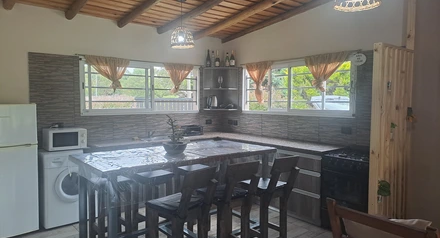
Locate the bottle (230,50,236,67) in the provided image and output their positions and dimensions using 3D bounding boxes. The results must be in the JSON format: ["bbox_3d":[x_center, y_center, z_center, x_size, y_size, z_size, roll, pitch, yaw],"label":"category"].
[{"bbox_3d":[0.231,-1.066,5.640,0.088,0.310,0.088,-3,4,-40],"label":"bottle"}]

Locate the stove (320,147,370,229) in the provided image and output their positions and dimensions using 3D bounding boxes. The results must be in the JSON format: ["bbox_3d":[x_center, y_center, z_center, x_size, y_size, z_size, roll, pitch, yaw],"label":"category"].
[{"bbox_3d":[1.591,0.843,3.673,0.580,0.880,0.552,-3,4,-40],"label":"stove"}]

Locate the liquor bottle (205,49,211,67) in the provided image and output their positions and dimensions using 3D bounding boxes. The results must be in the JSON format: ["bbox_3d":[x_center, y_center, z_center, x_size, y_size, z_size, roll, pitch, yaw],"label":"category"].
[{"bbox_3d":[-0.196,-1.067,5.600,0.085,0.315,0.085,-3,4,-40],"label":"liquor bottle"}]

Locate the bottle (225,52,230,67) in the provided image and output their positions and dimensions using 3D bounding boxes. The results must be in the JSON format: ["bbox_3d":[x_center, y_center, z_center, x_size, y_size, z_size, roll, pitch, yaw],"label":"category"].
[{"bbox_3d":[0.138,-1.047,5.682,0.070,0.268,0.070,-3,4,-40],"label":"bottle"}]

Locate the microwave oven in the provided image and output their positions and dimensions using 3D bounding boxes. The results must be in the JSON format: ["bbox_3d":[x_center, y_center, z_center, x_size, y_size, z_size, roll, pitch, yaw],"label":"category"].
[{"bbox_3d":[-1.948,0.248,4.009,0.432,0.250,0.330,-3,4,-40],"label":"microwave oven"}]

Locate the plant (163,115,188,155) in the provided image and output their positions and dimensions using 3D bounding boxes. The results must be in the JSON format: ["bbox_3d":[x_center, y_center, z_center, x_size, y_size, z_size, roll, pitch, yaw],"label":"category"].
[{"bbox_3d":[-0.397,0.134,2.832,0.215,0.338,0.215,0,3,0],"label":"plant"}]

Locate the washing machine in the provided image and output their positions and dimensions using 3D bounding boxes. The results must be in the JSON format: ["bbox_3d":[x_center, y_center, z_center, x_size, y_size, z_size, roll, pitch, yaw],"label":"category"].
[{"bbox_3d":[-1.921,0.828,3.995,0.600,0.860,0.520,-3,4,-40],"label":"washing machine"}]

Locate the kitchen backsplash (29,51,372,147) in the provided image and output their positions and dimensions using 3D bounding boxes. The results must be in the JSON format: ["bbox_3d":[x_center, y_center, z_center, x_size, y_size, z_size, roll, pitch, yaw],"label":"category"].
[{"bbox_3d":[-0.252,-0.228,3.915,3.187,1.195,2.770,-3,4,-40],"label":"kitchen backsplash"}]

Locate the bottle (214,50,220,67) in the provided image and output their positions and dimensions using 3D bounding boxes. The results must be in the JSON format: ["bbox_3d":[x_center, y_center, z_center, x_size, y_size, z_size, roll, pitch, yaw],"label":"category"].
[{"bbox_3d":[-0.039,-1.069,5.681,0.080,0.311,0.080,-3,4,-40],"label":"bottle"}]

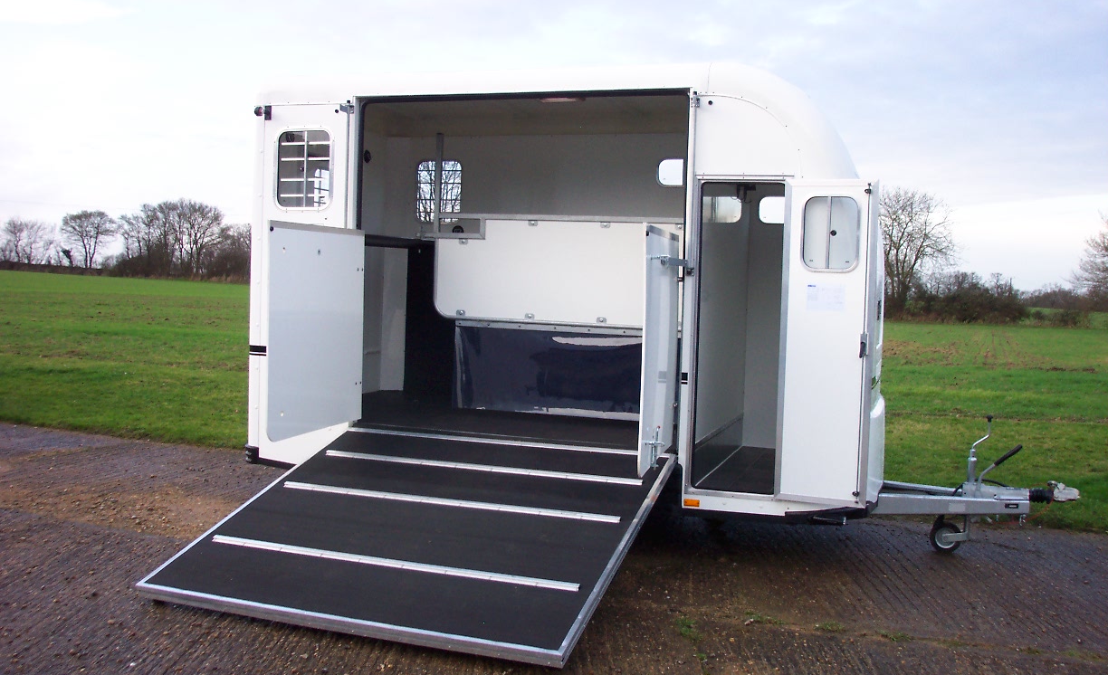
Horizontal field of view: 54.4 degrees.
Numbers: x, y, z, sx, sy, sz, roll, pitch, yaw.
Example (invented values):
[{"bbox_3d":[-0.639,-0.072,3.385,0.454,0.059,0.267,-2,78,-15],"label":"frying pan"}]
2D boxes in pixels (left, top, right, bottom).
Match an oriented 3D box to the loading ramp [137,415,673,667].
[{"bbox_3d":[-0.670,1.016,5.933,2.249,0.060,2.158,2,17,19],"label":"loading ramp"}]

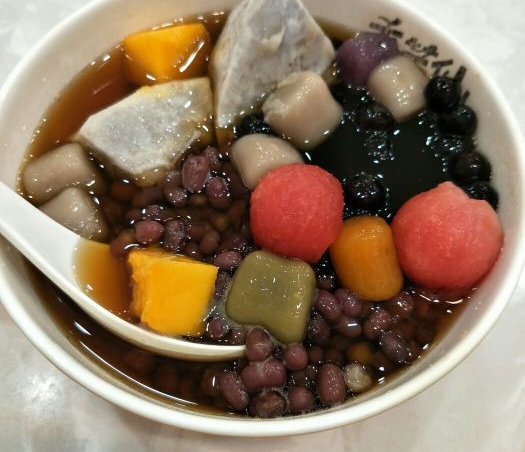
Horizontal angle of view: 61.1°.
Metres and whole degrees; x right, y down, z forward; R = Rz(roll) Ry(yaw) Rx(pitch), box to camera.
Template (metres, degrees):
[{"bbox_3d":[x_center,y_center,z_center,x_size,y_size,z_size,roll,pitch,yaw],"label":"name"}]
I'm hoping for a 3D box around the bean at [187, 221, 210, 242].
[{"bbox_3d":[-0.021,0.002,0.147,0.008,0.007,0.007,-10,66,-8],"label":"bean"}]

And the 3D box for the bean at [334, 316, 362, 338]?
[{"bbox_3d":[0.024,0.028,0.124,0.008,0.006,0.006,13,64,5],"label":"bean"}]

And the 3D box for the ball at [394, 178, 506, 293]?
[{"bbox_3d":[0.052,0.004,0.127,0.030,0.029,0.030,1,64,-1],"label":"ball"}]

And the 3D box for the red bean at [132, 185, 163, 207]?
[{"bbox_3d":[-0.040,-0.011,0.155,0.011,0.008,0.008,-17,66,-9],"label":"red bean"}]

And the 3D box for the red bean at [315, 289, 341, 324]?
[{"bbox_3d":[0.019,0.022,0.124,0.006,0.006,0.010,-20,66,-11],"label":"red bean"}]

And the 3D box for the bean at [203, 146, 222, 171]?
[{"bbox_3d":[-0.017,-0.022,0.145,0.007,0.006,0.009,-12,65,-8],"label":"bean"}]

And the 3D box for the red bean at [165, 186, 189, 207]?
[{"bbox_3d":[-0.028,-0.010,0.147,0.008,0.006,0.006,31,66,11],"label":"red bean"}]

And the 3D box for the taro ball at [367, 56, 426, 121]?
[{"bbox_3d":[0.047,-0.048,0.156,0.018,0.017,0.023,-4,64,-4],"label":"taro ball"}]

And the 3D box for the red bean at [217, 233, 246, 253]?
[{"bbox_3d":[-0.010,0.005,0.141,0.010,0.006,0.007,-15,66,-11],"label":"red bean"}]

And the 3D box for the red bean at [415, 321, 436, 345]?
[{"bbox_3d":[0.050,0.032,0.136,0.007,0.006,0.008,-20,67,-13],"label":"red bean"}]

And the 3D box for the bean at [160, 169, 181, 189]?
[{"bbox_3d":[-0.031,-0.016,0.151,0.008,0.006,0.007,-28,69,-16],"label":"bean"}]

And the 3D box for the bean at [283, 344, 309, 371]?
[{"bbox_3d":[0.009,0.035,0.117,0.006,0.006,0.007,-13,65,-8],"label":"bean"}]

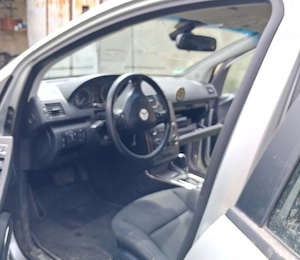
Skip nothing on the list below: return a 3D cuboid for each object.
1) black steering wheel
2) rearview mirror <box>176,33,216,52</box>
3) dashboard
[{"bbox_3d":[-0.047,-0.061,1.357,0.100,0.380,0.380,-7,3,44],"label":"black steering wheel"},{"bbox_3d":[0.219,-0.431,1.544,0.235,0.078,0.045,-7,16,-32],"label":"rearview mirror"},{"bbox_3d":[-0.045,-0.107,1.852,0.420,0.435,1.400,9,14,43],"label":"dashboard"}]

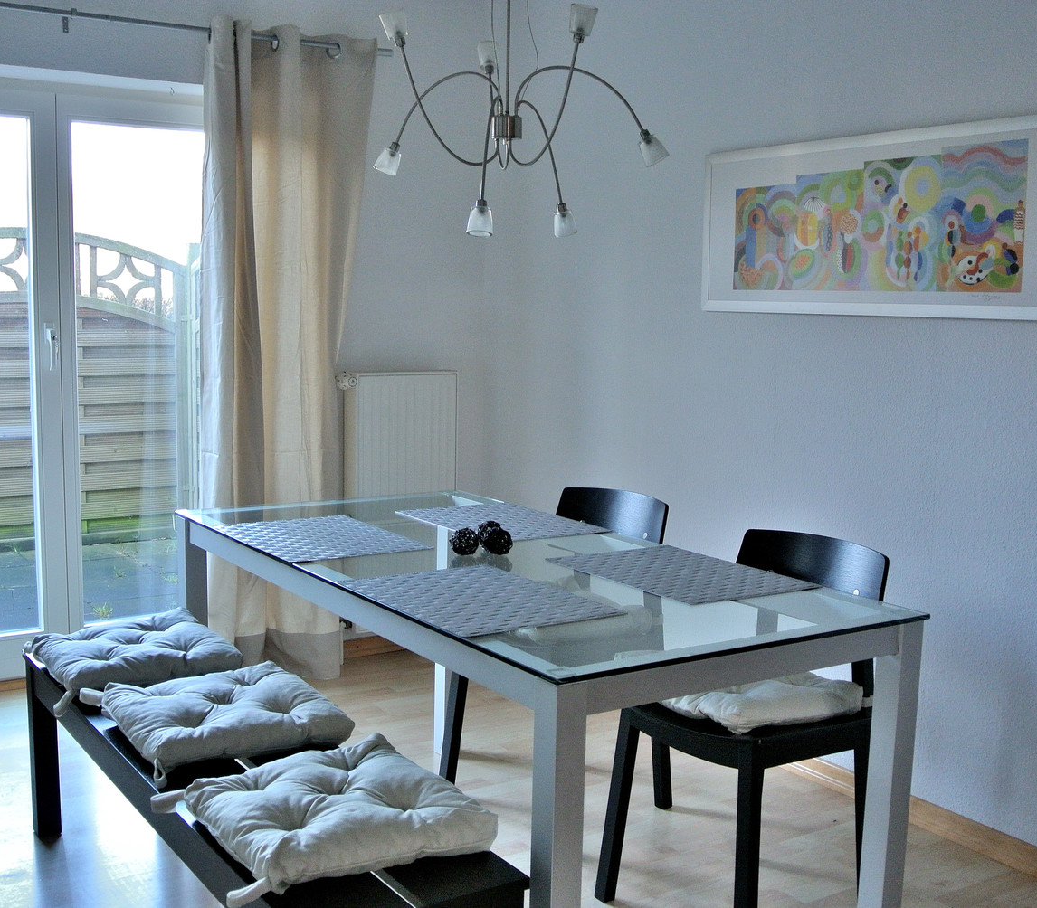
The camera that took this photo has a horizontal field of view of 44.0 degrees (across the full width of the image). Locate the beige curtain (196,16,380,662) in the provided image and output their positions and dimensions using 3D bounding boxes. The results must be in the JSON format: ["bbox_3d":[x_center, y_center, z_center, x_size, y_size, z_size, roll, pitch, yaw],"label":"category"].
[{"bbox_3d":[-0.738,-0.300,4.246,0.560,2.135,0.175,-4,8,-33],"label":"beige curtain"}]

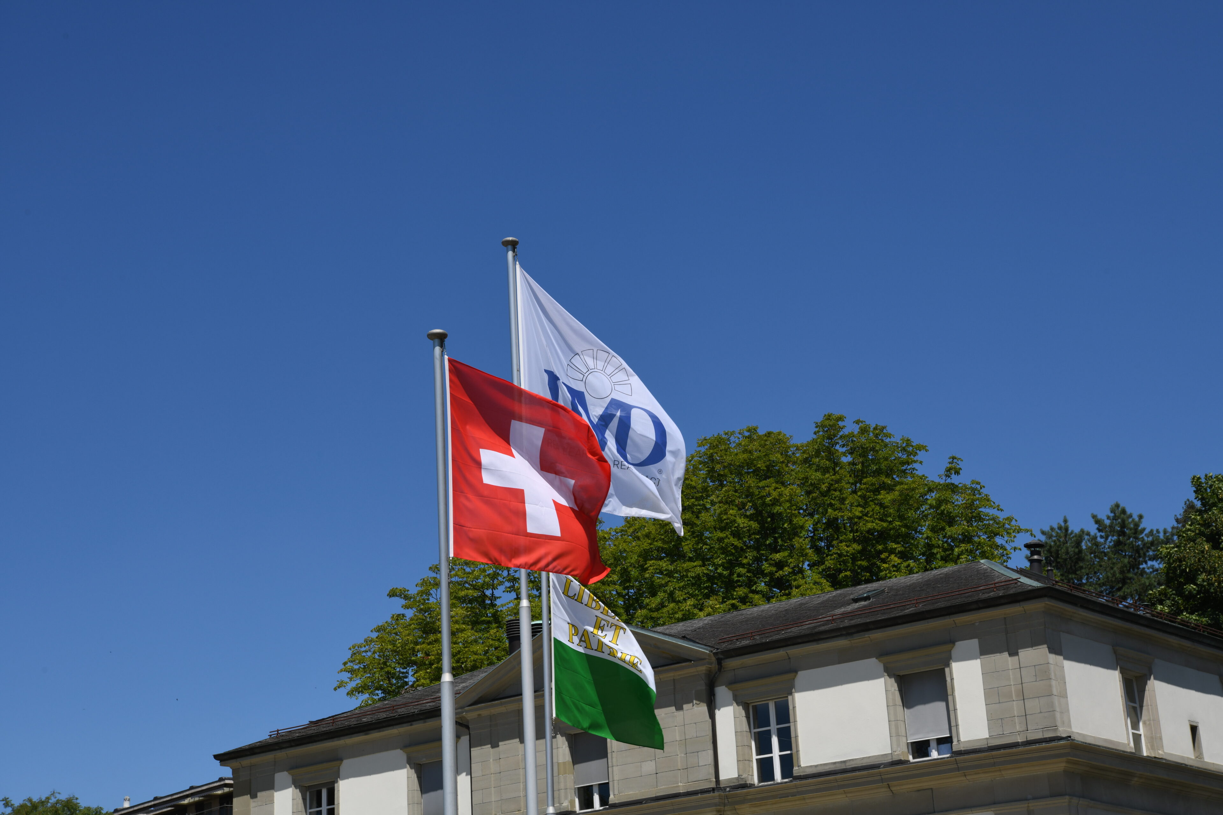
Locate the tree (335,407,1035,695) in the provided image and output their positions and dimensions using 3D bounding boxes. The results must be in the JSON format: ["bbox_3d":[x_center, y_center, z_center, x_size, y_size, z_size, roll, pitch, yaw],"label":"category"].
[{"bbox_3d":[2.631,11.183,75.255,22.000,22.102,17.000,-4,-18,1],"label":"tree"}]

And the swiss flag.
[{"bbox_3d":[-0.560,0.448,16.783,1.250,1.589,0.450,6,-21,-26],"label":"swiss flag"}]

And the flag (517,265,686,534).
[{"bbox_3d":[-0.019,-0.098,20.066,1.600,2.186,0.600,6,-21,-26],"label":"flag"}]

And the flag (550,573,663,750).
[{"bbox_3d":[-0.028,2.202,21.620,1.120,1.645,0.450,7,-21,-28],"label":"flag"}]

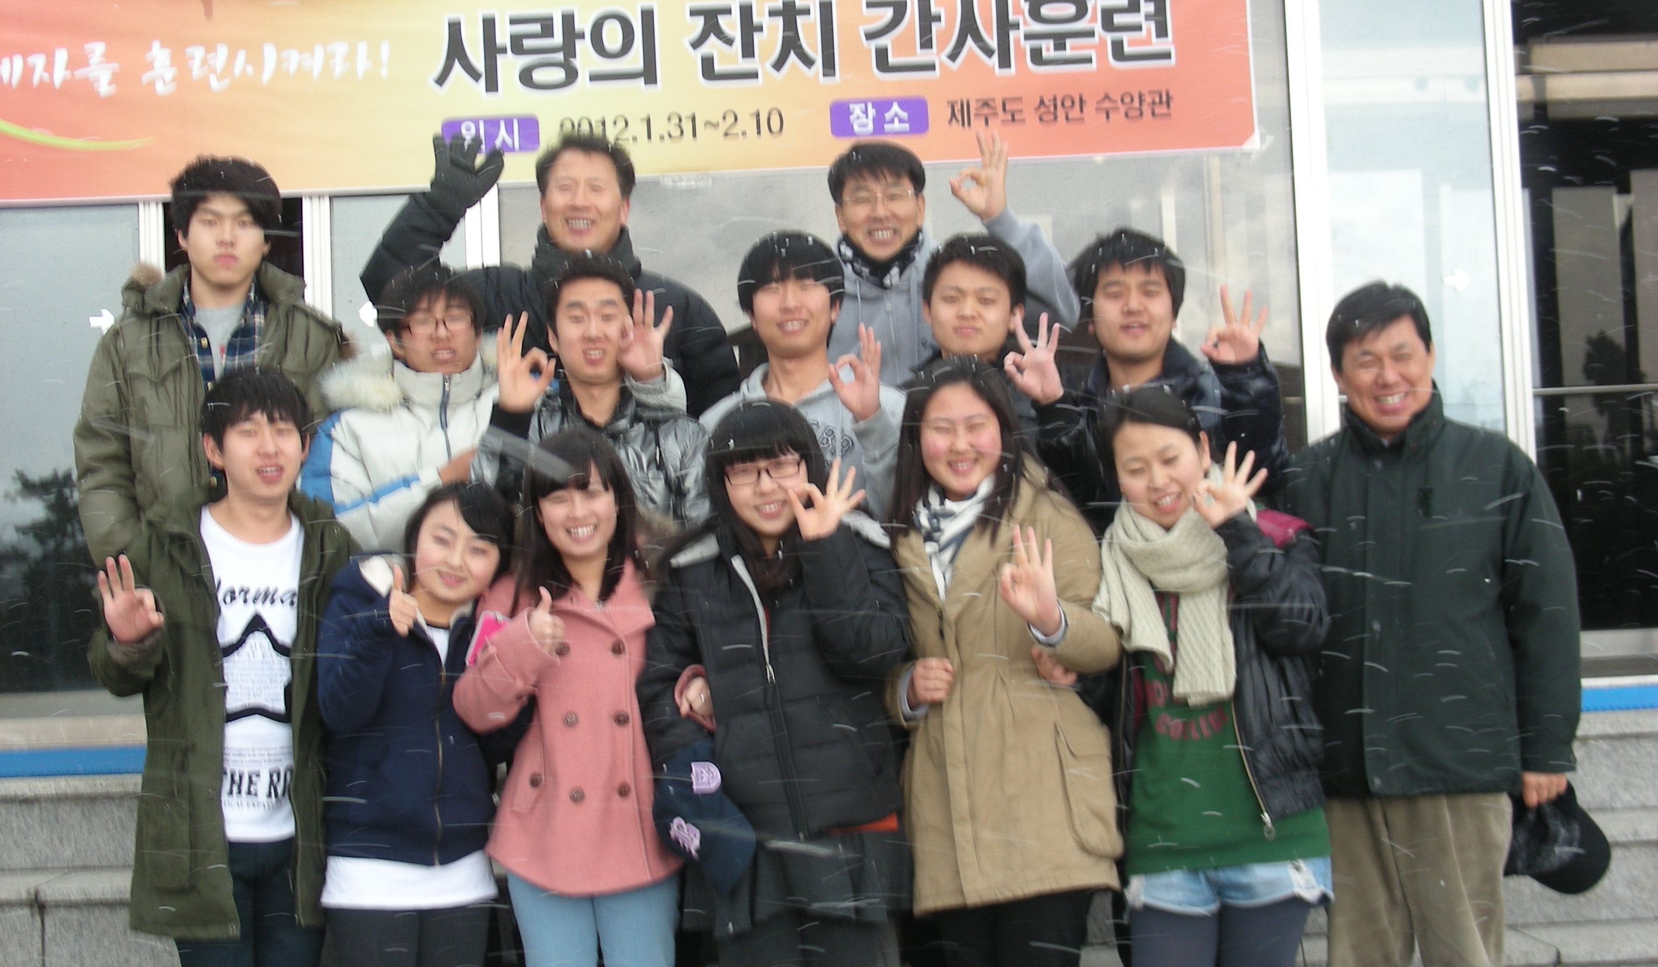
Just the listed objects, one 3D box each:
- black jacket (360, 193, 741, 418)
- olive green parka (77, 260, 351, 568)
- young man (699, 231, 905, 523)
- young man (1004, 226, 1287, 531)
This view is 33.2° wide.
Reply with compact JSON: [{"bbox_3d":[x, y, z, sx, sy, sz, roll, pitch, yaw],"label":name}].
[{"bbox_3d":[-0.558,-0.163,5.630,0.770,0.860,0.380,-2,-3,-4],"label":"black jacket"},{"bbox_3d":[-1.231,-0.048,5.600,0.580,0.800,0.360,-2,-3,-7],"label":"olive green parka"},{"bbox_3d":[-0.042,0.345,5.200,0.490,1.650,0.420,-2,-3,0],"label":"young man"},{"bbox_3d":[0.615,0.338,5.200,0.580,1.650,0.460,-3,-3,5],"label":"young man"}]

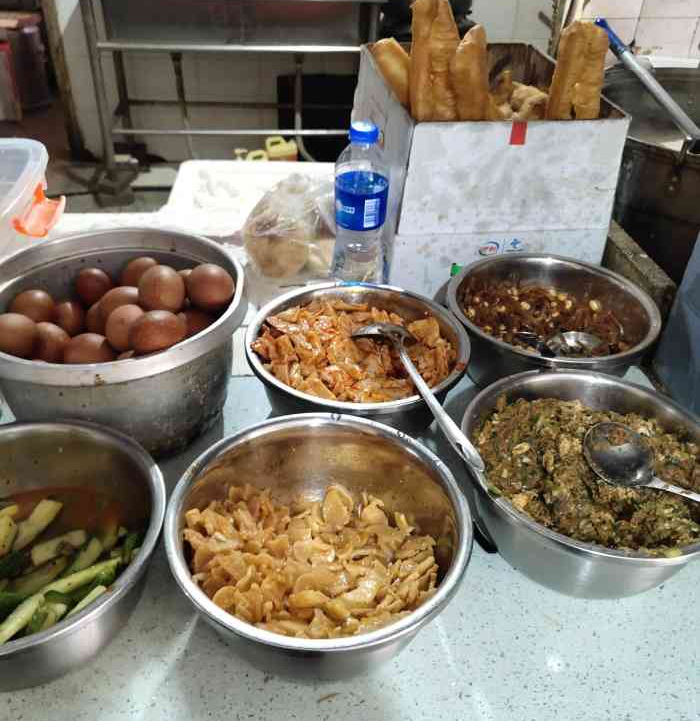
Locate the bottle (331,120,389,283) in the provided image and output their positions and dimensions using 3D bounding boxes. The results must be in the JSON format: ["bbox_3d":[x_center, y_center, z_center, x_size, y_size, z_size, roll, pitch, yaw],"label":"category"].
[{"bbox_3d":[0.014,-0.178,0.978,0.065,0.219,0.065,2,37,-1],"label":"bottle"}]

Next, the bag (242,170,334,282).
[{"bbox_3d":[-0.078,-0.187,1.067,0.130,0.120,0.120,2,37,-1],"label":"bag"}]

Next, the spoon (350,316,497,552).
[{"bbox_3d":[0.057,0.027,0.734,0.066,0.045,0.245,-9,38,-15],"label":"spoon"}]

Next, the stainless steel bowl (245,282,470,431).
[{"bbox_3d":[0.007,0.017,0.821,0.219,0.093,0.219,2,37,-1],"label":"stainless steel bowl"}]

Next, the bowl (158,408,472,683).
[{"bbox_3d":[-0.024,0.153,0.631,0.229,0.096,0.229,2,37,-1],"label":"bowl"}]

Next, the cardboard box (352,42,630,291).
[{"bbox_3d":[0.157,-0.252,1.067,0.252,0.240,0.290,-5,37,-10],"label":"cardboard box"}]

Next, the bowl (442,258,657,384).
[{"bbox_3d":[0.214,-0.024,0.887,0.217,0.093,0.217,2,37,-1],"label":"bowl"}]

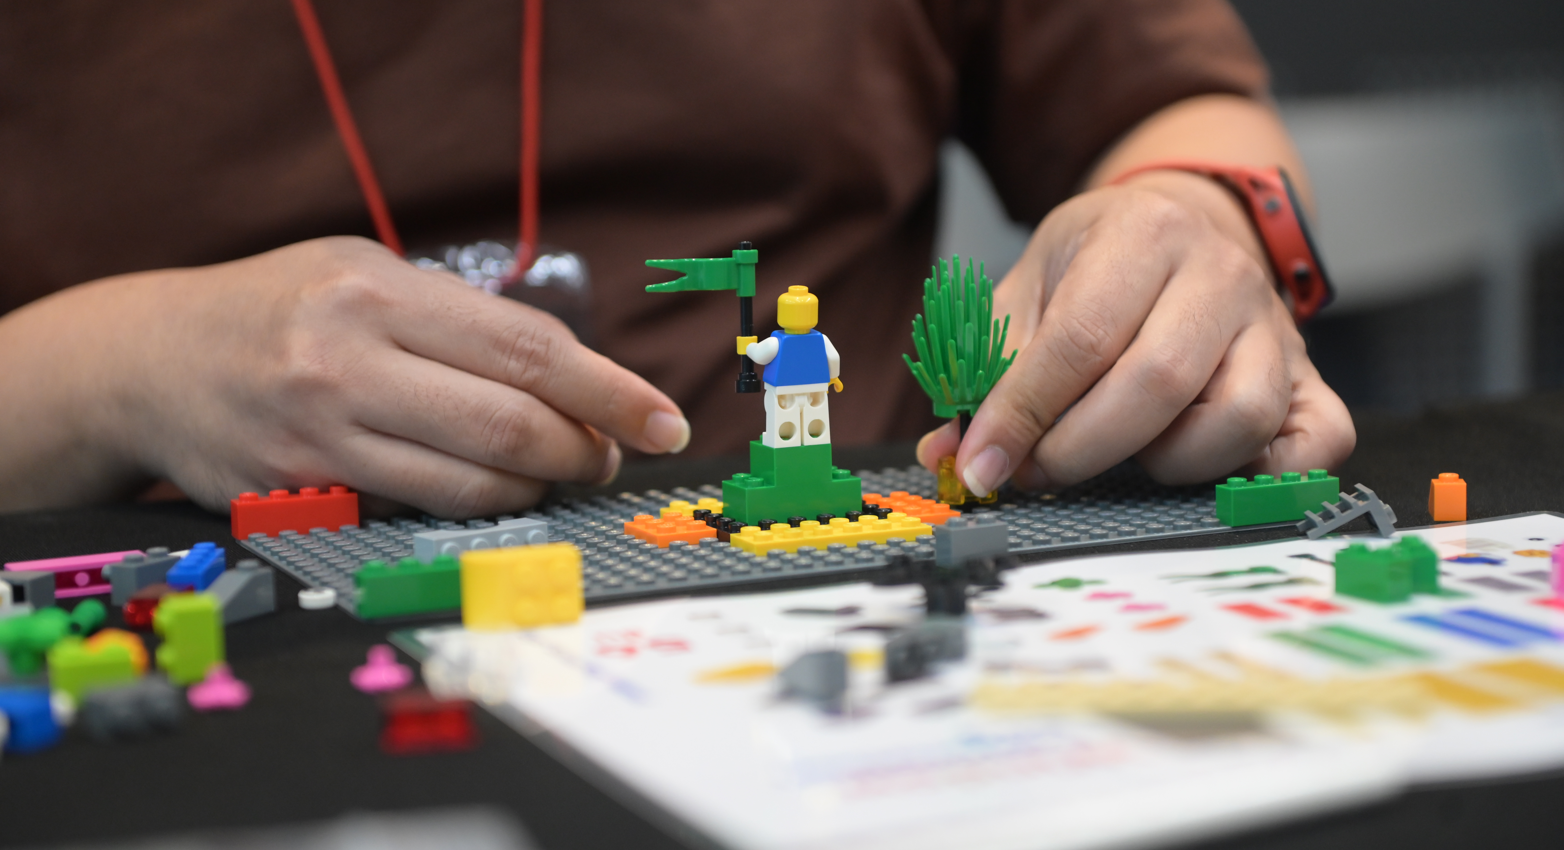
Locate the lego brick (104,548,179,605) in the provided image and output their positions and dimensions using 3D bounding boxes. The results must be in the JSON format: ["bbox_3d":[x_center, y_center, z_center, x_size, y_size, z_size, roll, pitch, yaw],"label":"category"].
[{"bbox_3d":[-0.148,0.036,0.709,0.009,0.011,0.016,2,8,28],"label":"lego brick"}]

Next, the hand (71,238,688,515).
[{"bbox_3d":[-0.114,-0.013,0.853,0.178,0.074,0.083,7,9,14],"label":"hand"}]

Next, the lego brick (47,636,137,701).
[{"bbox_3d":[-0.137,0.050,0.605,0.016,0.011,0.016,-3,8,-12],"label":"lego brick"}]

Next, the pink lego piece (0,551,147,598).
[{"bbox_3d":[-0.168,0.036,0.723,0.032,0.008,0.011,-5,8,-23],"label":"pink lego piece"}]

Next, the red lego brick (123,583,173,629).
[{"bbox_3d":[-0.139,0.041,0.679,0.011,0.008,0.016,-1,7,4],"label":"red lego brick"}]

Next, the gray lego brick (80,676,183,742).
[{"bbox_3d":[-0.123,0.054,0.575,0.016,0.008,0.011,-7,9,-35],"label":"gray lego brick"}]

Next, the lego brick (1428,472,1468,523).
[{"bbox_3d":[0.172,0.018,0.783,0.008,0.011,0.016,-1,7,7],"label":"lego brick"}]

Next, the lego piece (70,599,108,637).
[{"bbox_3d":[-0.153,0.043,0.673,0.007,0.007,0.010,1,8,17],"label":"lego piece"}]

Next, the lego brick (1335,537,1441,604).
[{"bbox_3d":[0.134,0.032,0.674,0.016,0.011,0.016,-7,9,-36],"label":"lego brick"}]

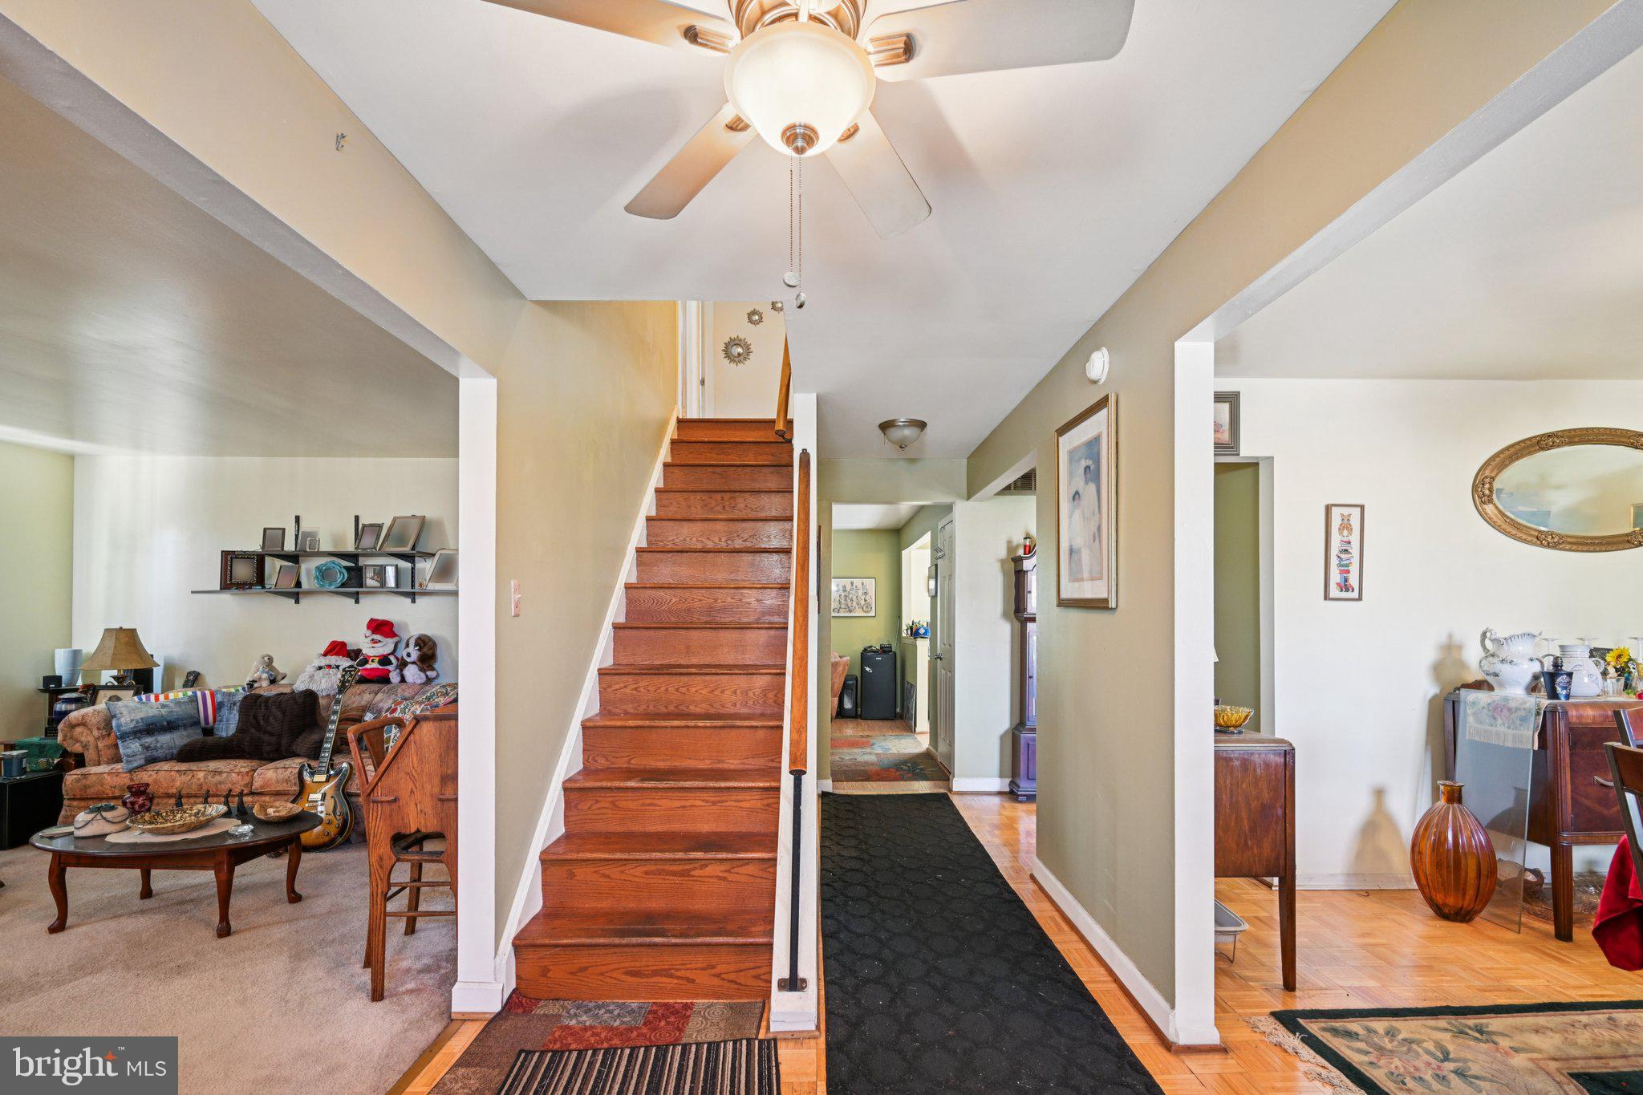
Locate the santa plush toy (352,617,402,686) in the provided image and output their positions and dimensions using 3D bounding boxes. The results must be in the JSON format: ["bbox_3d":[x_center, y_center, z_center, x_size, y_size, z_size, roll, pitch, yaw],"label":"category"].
[{"bbox_3d":[-3.056,0.716,5.030,0.300,0.450,0.200,1,-3,-17],"label":"santa plush toy"}]

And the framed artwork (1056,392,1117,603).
[{"bbox_3d":[1.052,-0.147,2.930,0.028,0.775,0.617,0,-4,0],"label":"framed artwork"}]

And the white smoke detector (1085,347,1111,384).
[{"bbox_3d":[1.039,-0.689,2.770,0.051,0.144,0.144,0,-4,0],"label":"white smoke detector"}]

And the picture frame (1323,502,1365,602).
[{"bbox_3d":[2.482,0.021,3.460,0.185,0.465,0.025,0,-3,0],"label":"picture frame"}]

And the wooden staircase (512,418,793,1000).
[{"bbox_3d":[-0.600,0.300,3.760,0.870,2.580,2.650,0,-3,0],"label":"wooden staircase"}]

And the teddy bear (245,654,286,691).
[{"bbox_3d":[-3.757,0.845,4.930,0.235,0.250,0.190,1,-3,-16],"label":"teddy bear"}]

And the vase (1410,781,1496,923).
[{"bbox_3d":[2.712,1.300,3.137,0.279,0.575,0.279,0,-4,0],"label":"vase"}]

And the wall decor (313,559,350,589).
[{"bbox_3d":[-3.441,0.189,5.120,0.240,0.210,0.060,0,-3,-7],"label":"wall decor"}]

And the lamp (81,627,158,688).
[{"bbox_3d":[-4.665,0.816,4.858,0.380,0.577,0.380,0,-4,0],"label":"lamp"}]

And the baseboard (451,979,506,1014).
[{"bbox_3d":[-1.109,1.456,2.371,0.163,0.106,0.041,0,-4,0],"label":"baseboard"}]

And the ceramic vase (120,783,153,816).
[{"bbox_3d":[-3.157,1.161,3.370,0.113,0.139,0.113,0,-4,0],"label":"ceramic vase"}]

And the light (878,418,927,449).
[{"bbox_3d":[0.485,-0.678,4.360,0.285,0.145,0.285,0,-3,0],"label":"light"}]

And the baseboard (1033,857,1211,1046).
[{"bbox_3d":[1.103,1.513,2.909,0.106,0.101,1.488,0,-5,0],"label":"baseboard"}]

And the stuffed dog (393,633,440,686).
[{"bbox_3d":[-2.791,0.774,5.030,0.290,0.360,0.250,0,-3,-5],"label":"stuffed dog"}]

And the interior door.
[{"bbox_3d":[1.050,0.820,6.060,0.060,2.030,0.720,0,-3,0],"label":"interior door"}]

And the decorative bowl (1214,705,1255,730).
[{"bbox_3d":[1.571,0.667,2.824,0.177,0.089,0.177,0,-4,0],"label":"decorative bowl"}]

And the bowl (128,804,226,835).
[{"bbox_3d":[-2.725,1.157,3.090,0.350,0.080,0.250,2,-3,-30],"label":"bowl"}]

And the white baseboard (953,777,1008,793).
[{"bbox_3d":[1.147,1.720,5.280,0.430,0.110,0.020,0,-3,0],"label":"white baseboard"}]

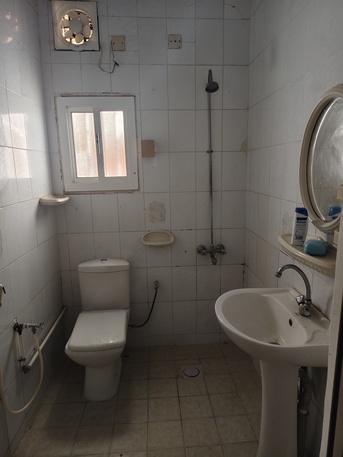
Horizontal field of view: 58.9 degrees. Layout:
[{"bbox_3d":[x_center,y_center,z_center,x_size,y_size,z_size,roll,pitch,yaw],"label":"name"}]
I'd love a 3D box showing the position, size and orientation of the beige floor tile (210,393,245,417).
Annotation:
[{"bbox_3d":[0.351,1.117,1.928,0.198,0.010,0.198,-2,11,-3],"label":"beige floor tile"}]

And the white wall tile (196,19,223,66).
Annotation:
[{"bbox_3d":[0.271,-1.317,2.156,0.200,0.300,0.010,-2,11,-3],"label":"white wall tile"}]

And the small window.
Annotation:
[{"bbox_3d":[-0.534,-0.614,2.250,0.560,0.675,0.060,-2,11,-3],"label":"small window"}]

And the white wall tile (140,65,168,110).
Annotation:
[{"bbox_3d":[-0.122,-1.010,2.191,0.200,0.300,0.010,-2,11,-3],"label":"white wall tile"}]

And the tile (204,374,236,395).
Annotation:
[{"bbox_3d":[0.338,1.091,2.119,0.200,0.010,0.200,-2,11,-4],"label":"tile"}]

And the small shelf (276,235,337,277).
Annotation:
[{"bbox_3d":[0.595,0.098,1.415,0.120,0.090,0.600,-2,11,-3],"label":"small shelf"}]

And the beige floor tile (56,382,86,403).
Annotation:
[{"bbox_3d":[-0.656,1.109,2.044,0.200,0.010,0.193,-2,11,-3],"label":"beige floor tile"}]

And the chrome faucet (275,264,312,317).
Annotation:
[{"bbox_3d":[0.533,0.261,1.318,0.160,0.220,0.085,-2,11,-3],"label":"chrome faucet"}]

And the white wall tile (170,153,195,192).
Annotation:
[{"bbox_3d":[0.085,-0.432,2.317,0.200,0.300,0.010,-2,11,-3],"label":"white wall tile"}]

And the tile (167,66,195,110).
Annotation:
[{"bbox_3d":[0.073,-1.021,2.201,0.200,0.300,0.010,-2,11,-3],"label":"tile"}]

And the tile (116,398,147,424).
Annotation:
[{"bbox_3d":[-0.242,1.146,1.904,0.198,0.010,0.196,-2,11,-3],"label":"tile"}]

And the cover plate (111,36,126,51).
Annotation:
[{"bbox_3d":[-0.366,-1.282,2.107,0.088,0.090,0.010,-2,11,-4],"label":"cover plate"}]

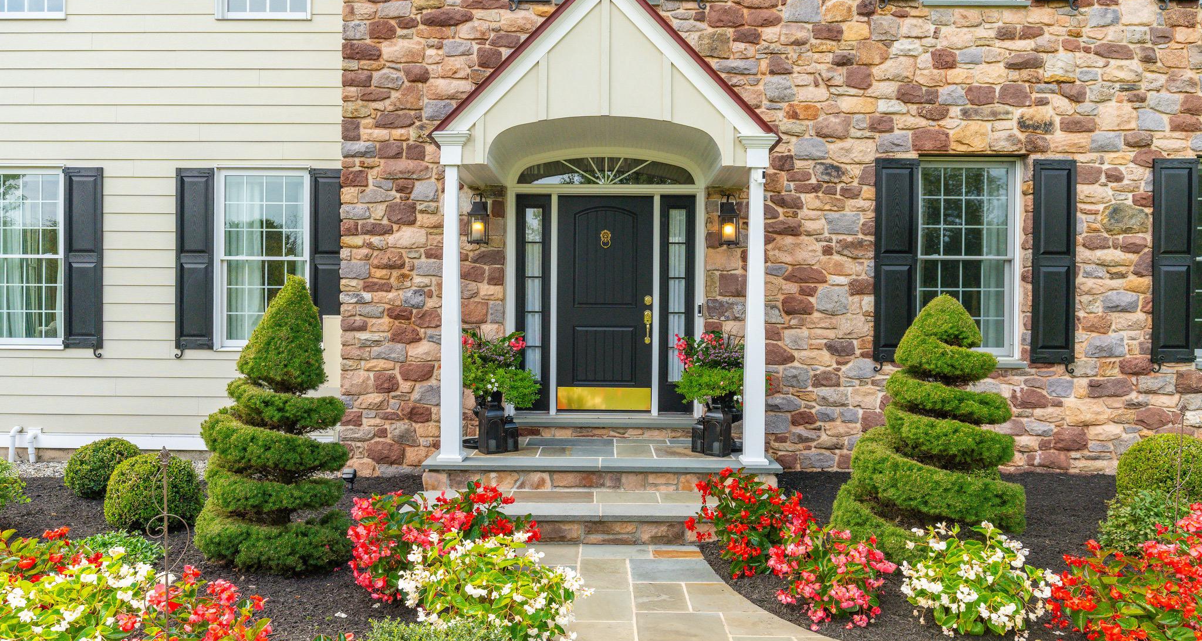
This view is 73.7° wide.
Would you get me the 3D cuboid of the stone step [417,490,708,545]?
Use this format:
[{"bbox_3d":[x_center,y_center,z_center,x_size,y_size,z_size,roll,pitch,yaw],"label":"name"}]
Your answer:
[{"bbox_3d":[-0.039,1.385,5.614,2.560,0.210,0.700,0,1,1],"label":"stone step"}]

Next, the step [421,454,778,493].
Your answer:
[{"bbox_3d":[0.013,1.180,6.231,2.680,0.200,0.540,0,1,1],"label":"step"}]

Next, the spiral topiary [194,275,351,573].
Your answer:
[{"bbox_3d":[-2.044,0.596,5.073,0.910,1.760,0.890,0,1,1],"label":"spiral topiary"}]

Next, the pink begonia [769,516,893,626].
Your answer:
[{"bbox_3d":[1.191,1.271,4.181,0.650,0.480,0.580,0,1,1],"label":"pink begonia"}]

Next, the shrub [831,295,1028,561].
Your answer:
[{"bbox_3d":[2.088,0.644,5.149,1.170,1.630,1.120,0,1,1],"label":"shrub"}]

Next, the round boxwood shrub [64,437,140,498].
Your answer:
[{"bbox_3d":[-4.032,1.189,6.554,0.590,0.470,0.570,0,1,0],"label":"round boxwood shrub"}]

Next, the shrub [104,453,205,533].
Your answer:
[{"bbox_3d":[-3.148,1.183,5.668,0.640,0.510,0.620,0,1,1],"label":"shrub"}]

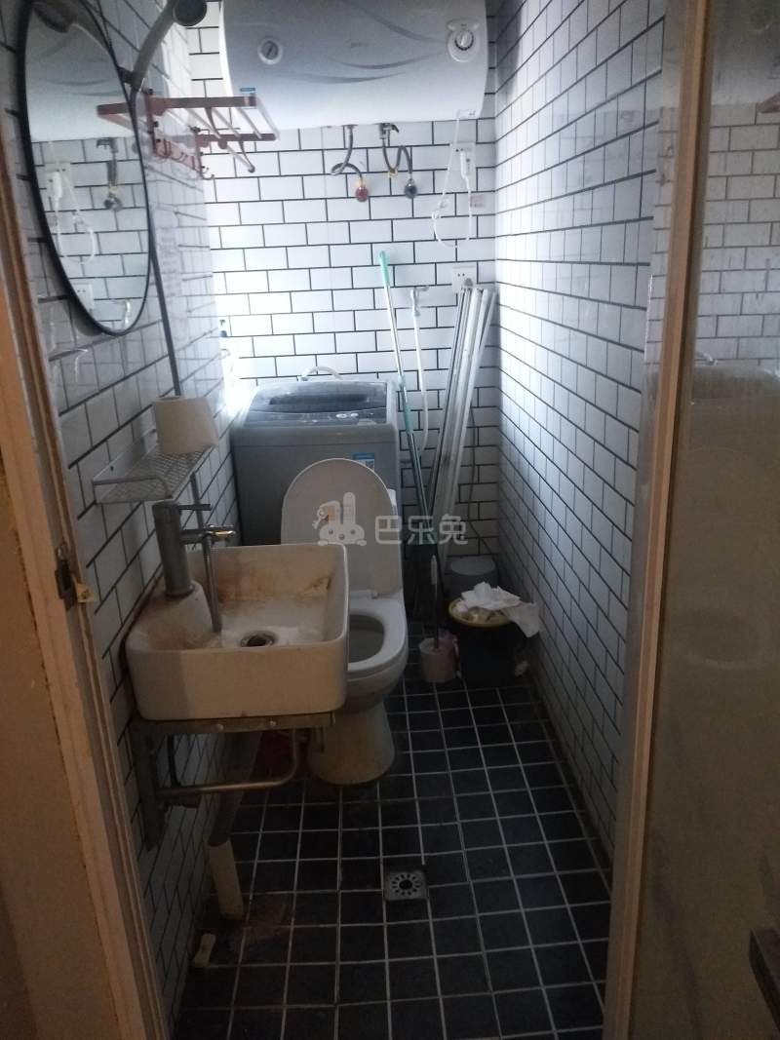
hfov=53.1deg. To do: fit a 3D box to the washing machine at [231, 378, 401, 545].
[{"bbox_3d":[-0.225,0.006,2.822,0.532,0.931,0.524,-3,19,-2],"label":"washing machine"}]

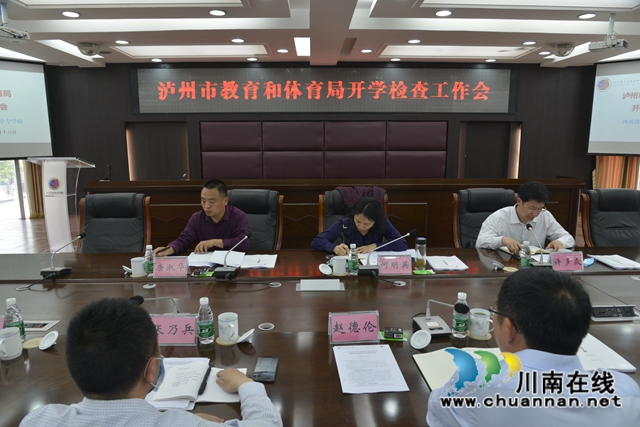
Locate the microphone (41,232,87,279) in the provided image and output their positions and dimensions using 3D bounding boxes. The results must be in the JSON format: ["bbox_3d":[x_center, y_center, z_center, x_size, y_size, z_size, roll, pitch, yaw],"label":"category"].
[{"bbox_3d":[-1.527,0.252,2.603,0.125,0.185,0.389,1,10,4],"label":"microphone"}]

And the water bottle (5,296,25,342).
[{"bbox_3d":[-1.190,0.419,1.659,0.060,0.178,0.060,0,10,0],"label":"water bottle"}]

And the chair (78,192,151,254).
[{"bbox_3d":[-1.701,0.431,3.325,0.630,1.130,0.680,0,9,-2],"label":"chair"}]

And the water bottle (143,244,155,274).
[{"bbox_3d":[-1.024,0.276,2.545,0.060,0.175,0.060,0,9,0],"label":"water bottle"}]

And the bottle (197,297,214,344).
[{"bbox_3d":[-0.446,0.418,1.666,0.060,0.178,0.060,0,10,0],"label":"bottle"}]

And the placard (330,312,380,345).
[{"bbox_3d":[0.134,0.442,1.691,0.190,0.110,0.086,-1,9,-8],"label":"placard"}]

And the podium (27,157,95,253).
[{"bbox_3d":[-3.367,-0.105,5.714,0.623,1.266,0.462,0,10,0],"label":"podium"}]

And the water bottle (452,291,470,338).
[{"bbox_3d":[0.568,0.406,1.709,0.060,0.175,0.060,0,9,0],"label":"water bottle"}]

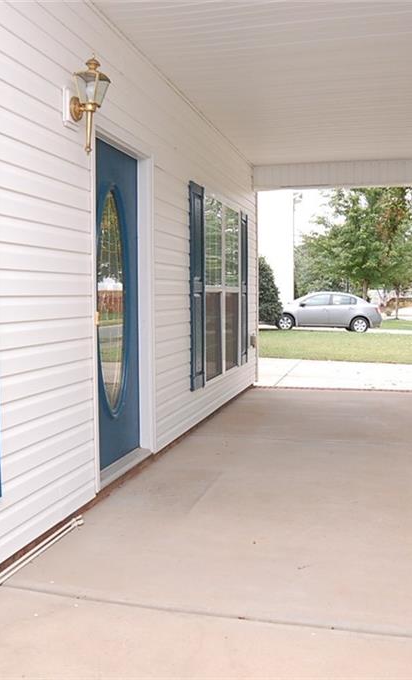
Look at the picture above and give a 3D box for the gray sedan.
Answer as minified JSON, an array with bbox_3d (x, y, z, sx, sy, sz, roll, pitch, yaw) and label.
[{"bbox_3d":[4.446,-1.052,22.250,4.570,1.490,1.780,2,5,16],"label":"gray sedan"}]

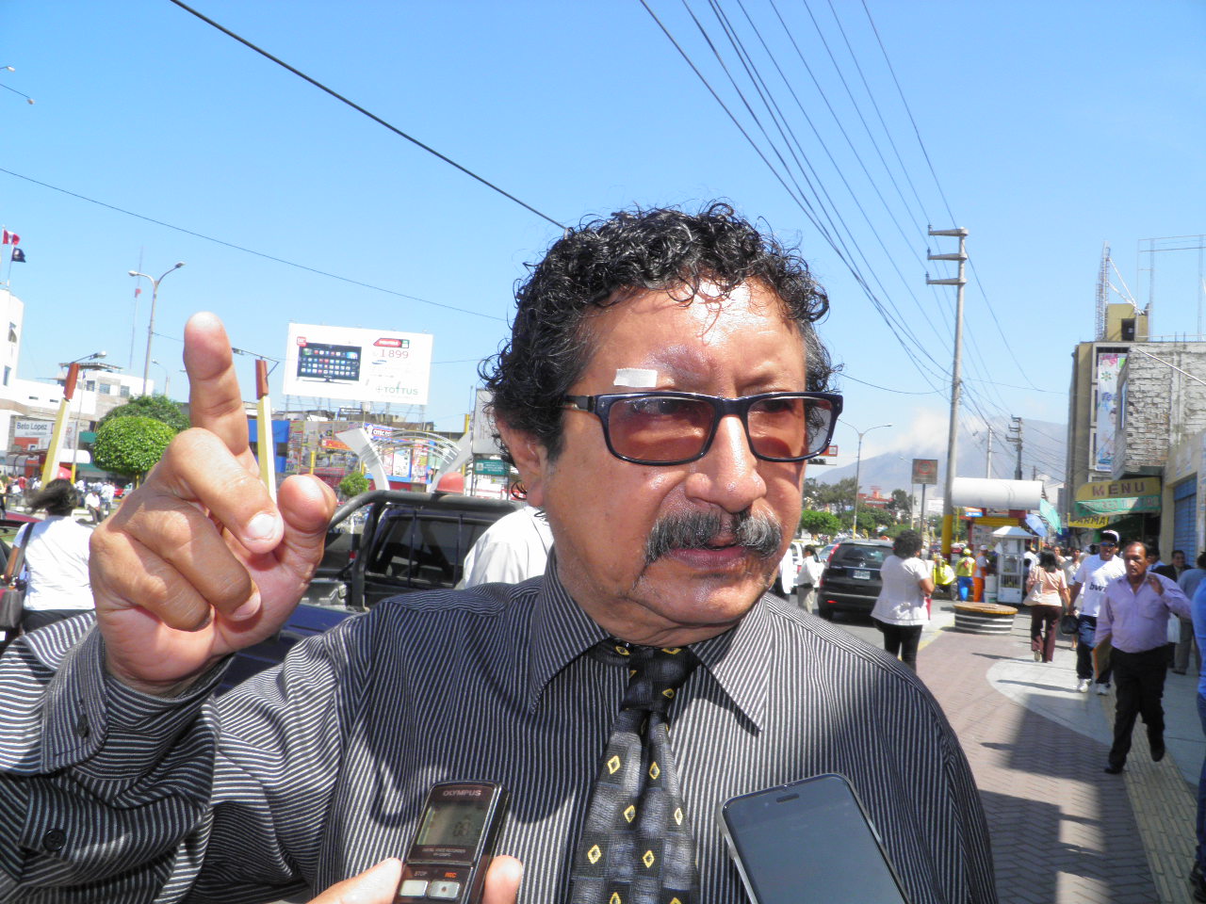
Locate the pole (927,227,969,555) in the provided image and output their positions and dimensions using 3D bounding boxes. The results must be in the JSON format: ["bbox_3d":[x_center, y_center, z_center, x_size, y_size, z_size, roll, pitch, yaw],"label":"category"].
[{"bbox_3d":[10.736,-1.286,31.232,1.320,11.920,0.360,2,-5,25],"label":"pole"}]

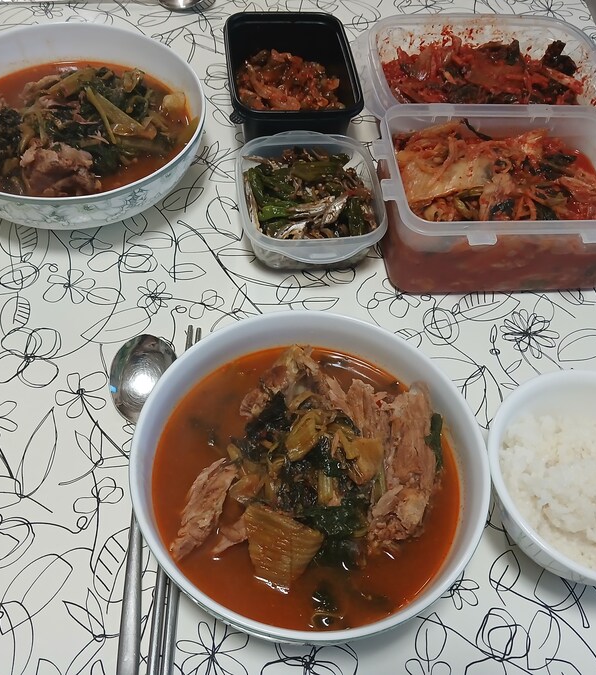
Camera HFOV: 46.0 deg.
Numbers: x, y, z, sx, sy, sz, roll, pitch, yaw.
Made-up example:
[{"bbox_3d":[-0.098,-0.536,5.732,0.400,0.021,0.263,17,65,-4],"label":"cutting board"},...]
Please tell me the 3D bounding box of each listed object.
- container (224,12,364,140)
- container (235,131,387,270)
[{"bbox_3d":[-0.008,-0.212,0.595,0.108,0.057,0.129,-3,56,-7],"label":"container"},{"bbox_3d":[0.008,-0.099,0.529,0.107,0.041,0.129,-3,56,-6],"label":"container"}]

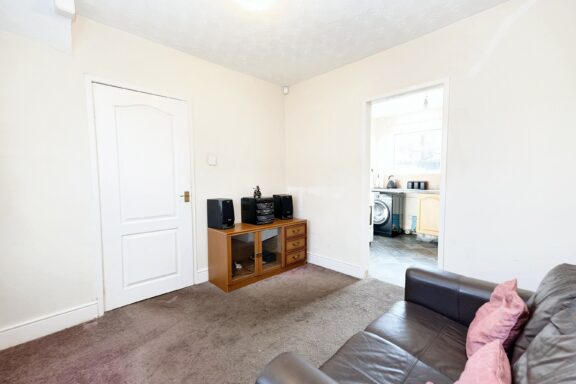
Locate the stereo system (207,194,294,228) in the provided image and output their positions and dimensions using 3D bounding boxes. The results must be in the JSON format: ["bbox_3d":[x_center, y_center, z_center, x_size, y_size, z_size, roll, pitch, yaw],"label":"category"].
[{"bbox_3d":[-0.406,0.226,3.053,1.140,0.320,0.270,-3,4,-43],"label":"stereo system"}]

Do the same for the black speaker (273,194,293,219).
[{"bbox_3d":[-0.066,0.205,3.300,0.175,0.315,0.225,-3,4,-31],"label":"black speaker"}]

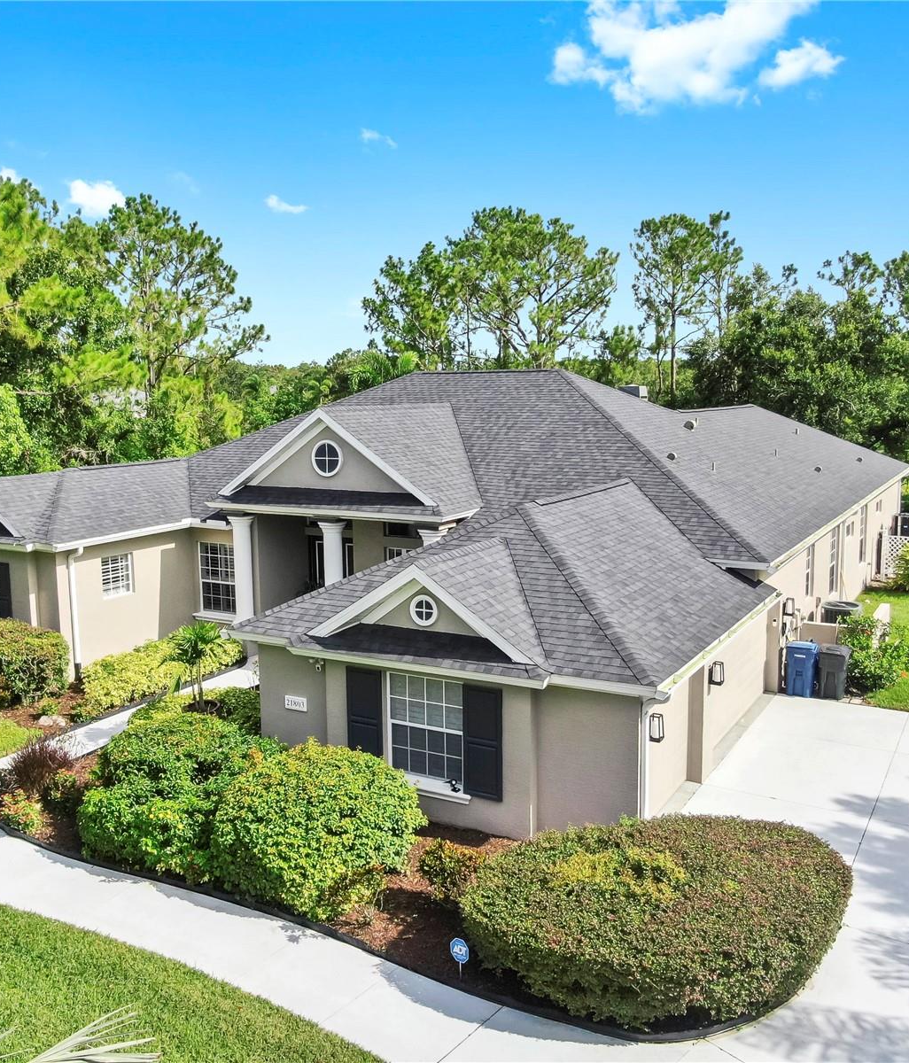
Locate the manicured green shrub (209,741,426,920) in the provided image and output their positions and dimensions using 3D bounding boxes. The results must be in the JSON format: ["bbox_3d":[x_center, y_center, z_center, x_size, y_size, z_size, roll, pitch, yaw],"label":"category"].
[{"bbox_3d":[-1.909,3.909,13.477,2.750,1.570,2.850,-1,8,0],"label":"manicured green shrub"}]

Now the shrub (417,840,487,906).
[{"bbox_3d":[-0.036,4.417,12.935,0.850,0.680,0.780,-1,8,0],"label":"shrub"}]

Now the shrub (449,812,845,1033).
[{"bbox_3d":[2.398,4.303,11.564,4.600,1.250,3.400,-5,10,-29],"label":"shrub"}]

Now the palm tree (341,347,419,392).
[{"bbox_3d":[-3.704,-4.922,49.667,4.200,8.500,4.200,-1,8,-4],"label":"palm tree"}]

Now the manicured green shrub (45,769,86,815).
[{"bbox_3d":[-6.139,4.117,15.442,0.600,0.632,0.600,4,9,30],"label":"manicured green shrub"}]

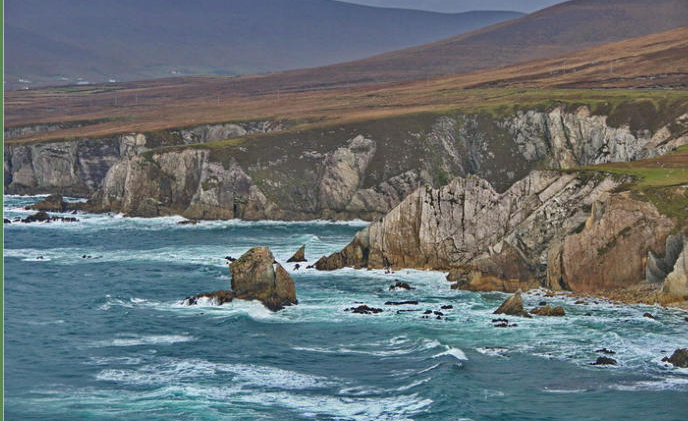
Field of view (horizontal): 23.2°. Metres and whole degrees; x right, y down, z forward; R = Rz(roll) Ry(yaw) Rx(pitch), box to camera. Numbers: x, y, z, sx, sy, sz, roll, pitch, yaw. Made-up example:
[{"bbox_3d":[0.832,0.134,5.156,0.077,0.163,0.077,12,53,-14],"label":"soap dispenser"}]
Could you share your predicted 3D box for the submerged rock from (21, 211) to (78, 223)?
[{"bbox_3d":[-75.690,1.610,430.050,14.800,2.710,6.220,-1,4,-10],"label":"submerged rock"}]

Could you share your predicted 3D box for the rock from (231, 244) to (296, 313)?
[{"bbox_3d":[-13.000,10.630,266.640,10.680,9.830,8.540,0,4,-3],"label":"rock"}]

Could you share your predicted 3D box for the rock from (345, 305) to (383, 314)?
[{"bbox_3d":[3.060,15.390,262.230,5.910,1.020,3.550,0,4,1],"label":"rock"}]

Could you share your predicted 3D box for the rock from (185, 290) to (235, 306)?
[{"bbox_3d":[-21.840,14.030,271.720,8.060,2.260,4.030,0,4,-5],"label":"rock"}]

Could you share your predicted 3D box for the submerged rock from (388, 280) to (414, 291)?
[{"bbox_3d":[9.940,12.870,289.160,4.470,1.900,2.910,0,4,2],"label":"submerged rock"}]

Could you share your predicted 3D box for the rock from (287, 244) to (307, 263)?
[{"bbox_3d":[-9.520,8.580,335.260,3.990,3.360,2.990,0,4,-2],"label":"rock"}]

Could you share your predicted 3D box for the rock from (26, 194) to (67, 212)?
[{"bbox_3d":[-83.310,-2.320,468.530,11.110,4.610,7.780,-1,4,-10],"label":"rock"}]

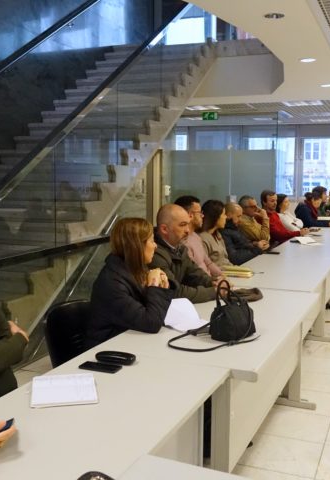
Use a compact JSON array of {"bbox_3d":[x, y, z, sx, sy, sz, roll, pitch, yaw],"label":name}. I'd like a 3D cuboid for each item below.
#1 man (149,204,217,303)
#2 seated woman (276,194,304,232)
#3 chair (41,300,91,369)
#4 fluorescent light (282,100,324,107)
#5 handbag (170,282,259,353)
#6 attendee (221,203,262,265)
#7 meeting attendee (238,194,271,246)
[{"bbox_3d":[0.025,0.425,3.499,0.800,1.280,0.550,3,7,22],"label":"man"},{"bbox_3d":[1.650,0.012,7.788,0.740,1.250,0.500,1,6,10],"label":"seated woman"},{"bbox_3d":[-0.229,0.721,2.819,0.540,0.830,0.500,4,7,32],"label":"chair"},{"bbox_3d":[2.358,-2.344,9.890,0.600,0.070,0.600,3,7,22],"label":"fluorescent light"},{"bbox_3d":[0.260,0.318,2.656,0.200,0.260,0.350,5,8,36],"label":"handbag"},{"bbox_3d":[0.696,0.275,5.249,0.800,1.220,0.540,2,6,17],"label":"attendee"},{"bbox_3d":[0.946,0.187,5.865,0.800,1.270,0.540,2,6,17],"label":"meeting attendee"}]

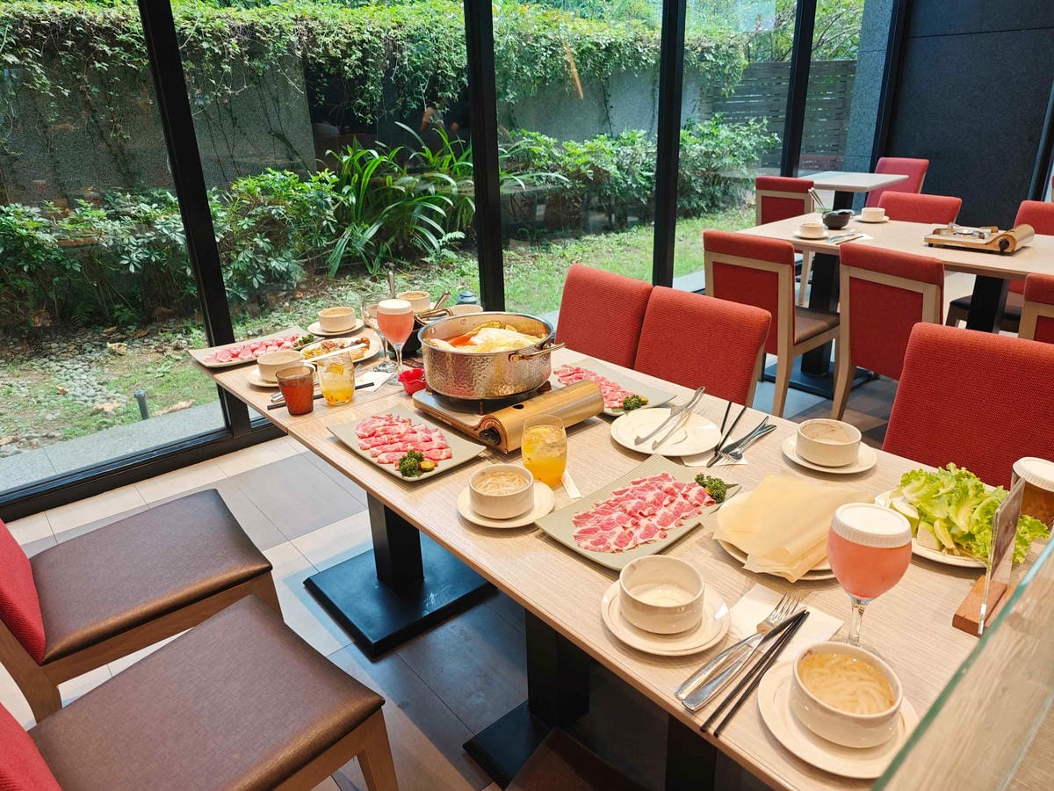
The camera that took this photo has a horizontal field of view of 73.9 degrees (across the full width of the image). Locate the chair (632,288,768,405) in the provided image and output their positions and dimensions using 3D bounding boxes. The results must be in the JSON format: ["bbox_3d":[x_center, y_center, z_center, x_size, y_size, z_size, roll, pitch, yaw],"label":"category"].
[{"bbox_3d":[0.320,0.180,1.960,0.520,0.830,0.430,-18,28,-33],"label":"chair"}]

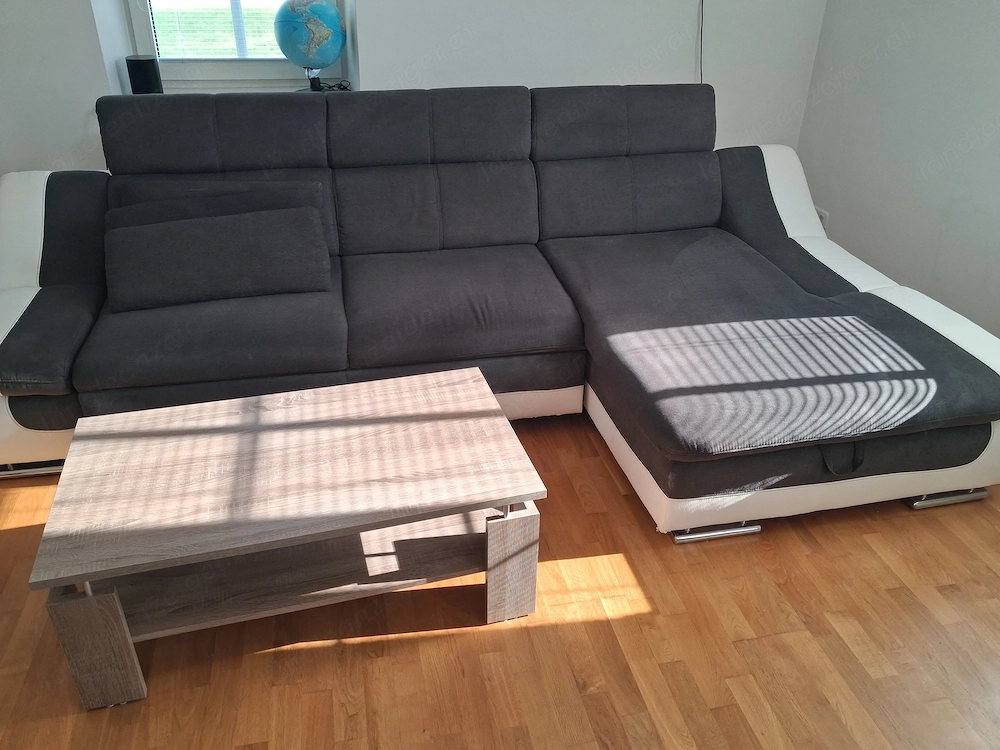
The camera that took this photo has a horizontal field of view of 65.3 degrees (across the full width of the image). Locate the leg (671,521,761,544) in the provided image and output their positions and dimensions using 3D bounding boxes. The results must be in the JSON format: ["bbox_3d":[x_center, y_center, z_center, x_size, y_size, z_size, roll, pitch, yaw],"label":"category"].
[{"bbox_3d":[0.635,0.444,2.256,0.269,0.050,0.025,-5,30,-11],"label":"leg"}]

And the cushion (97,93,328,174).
[{"bbox_3d":[-1.052,-0.917,2.936,0.787,0.265,0.154,-5,16,-11],"label":"cushion"}]

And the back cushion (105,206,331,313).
[{"bbox_3d":[-0.976,-0.410,2.761,0.719,0.319,0.154,-7,7,-14],"label":"back cushion"}]

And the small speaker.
[{"bbox_3d":[-1.483,-1.254,3.277,0.116,0.145,0.126,-5,30,-11],"label":"small speaker"}]

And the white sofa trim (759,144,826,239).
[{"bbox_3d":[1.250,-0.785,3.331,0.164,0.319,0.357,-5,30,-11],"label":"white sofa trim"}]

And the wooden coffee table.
[{"bbox_3d":[-0.494,0.365,2.005,1.070,0.400,0.604,-8,31,-15],"label":"wooden coffee table"}]

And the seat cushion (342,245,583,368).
[{"bbox_3d":[-0.174,-0.290,2.909,0.796,0.150,0.743,-5,30,-11],"label":"seat cushion"}]

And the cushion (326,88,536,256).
[{"bbox_3d":[-0.266,-0.832,3.162,0.796,0.613,0.193,-5,16,-11],"label":"cushion"}]

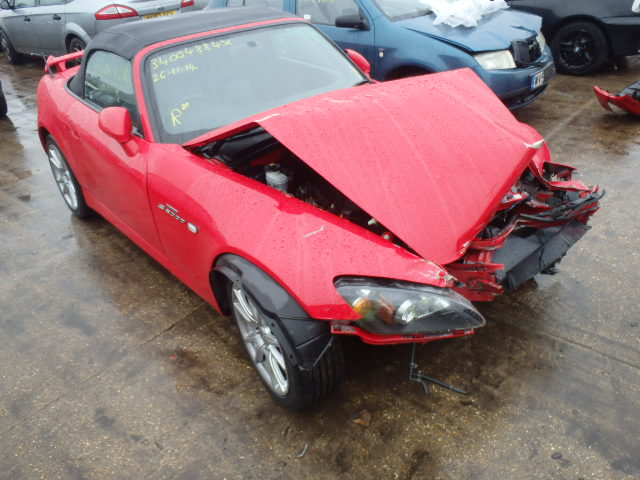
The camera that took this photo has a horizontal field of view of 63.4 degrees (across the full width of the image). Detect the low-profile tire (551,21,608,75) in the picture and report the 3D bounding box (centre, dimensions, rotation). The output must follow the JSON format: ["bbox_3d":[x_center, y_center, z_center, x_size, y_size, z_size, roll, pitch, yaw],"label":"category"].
[{"bbox_3d":[3.257,-2.390,6.477,0.625,0.625,0.220,23,39,40],"label":"low-profile tire"}]

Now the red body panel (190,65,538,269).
[{"bbox_3d":[0.310,-0.449,2.202,1.330,0.400,1.260,-26,35,-33],"label":"red body panel"}]

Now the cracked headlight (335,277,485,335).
[{"bbox_3d":[0.260,0.174,1.492,0.310,0.190,0.430,-26,35,-33],"label":"cracked headlight"}]

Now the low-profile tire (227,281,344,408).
[{"bbox_3d":[-0.148,0.337,1.986,0.215,0.625,0.625,-20,32,-25],"label":"low-profile tire"}]

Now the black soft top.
[{"bbox_3d":[-0.868,-1.230,3.323,1.300,0.410,1.200,-26,35,-33],"label":"black soft top"}]

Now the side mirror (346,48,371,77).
[{"bbox_3d":[0.254,-1.117,3.302,0.210,0.180,0.150,-26,35,-33],"label":"side mirror"}]

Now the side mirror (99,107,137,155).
[{"bbox_3d":[-0.953,-0.537,2.437,0.210,0.180,0.150,-26,35,-33],"label":"side mirror"}]

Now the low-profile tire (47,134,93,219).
[{"bbox_3d":[-1.698,-0.462,3.642,0.240,0.628,0.628,-26,35,-33],"label":"low-profile tire"}]

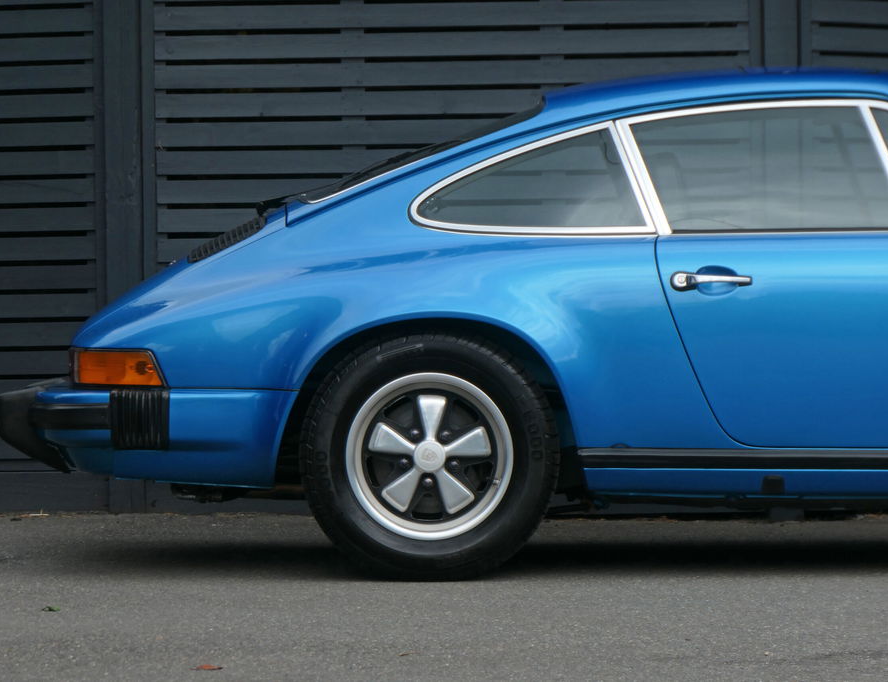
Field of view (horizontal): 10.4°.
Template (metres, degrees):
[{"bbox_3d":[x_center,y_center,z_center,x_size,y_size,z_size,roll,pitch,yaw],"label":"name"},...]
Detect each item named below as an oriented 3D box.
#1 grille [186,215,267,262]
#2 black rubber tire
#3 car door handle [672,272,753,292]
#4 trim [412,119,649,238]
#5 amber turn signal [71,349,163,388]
[{"bbox_3d":[-0.573,-0.270,12.850,0.235,0.045,0.580,-30,1,1],"label":"grille"},{"bbox_3d":[-0.034,0.279,12.220,0.640,0.630,0.205,0,1,0],"label":"black rubber tire"},{"bbox_3d":[0.661,-0.147,12.090,0.203,0.054,0.050,0,1,0],"label":"car door handle"},{"bbox_3d":[0.223,-0.410,12.320,0.630,0.290,0.080,0,-15,9],"label":"trim"},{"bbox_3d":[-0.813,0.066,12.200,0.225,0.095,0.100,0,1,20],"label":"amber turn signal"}]

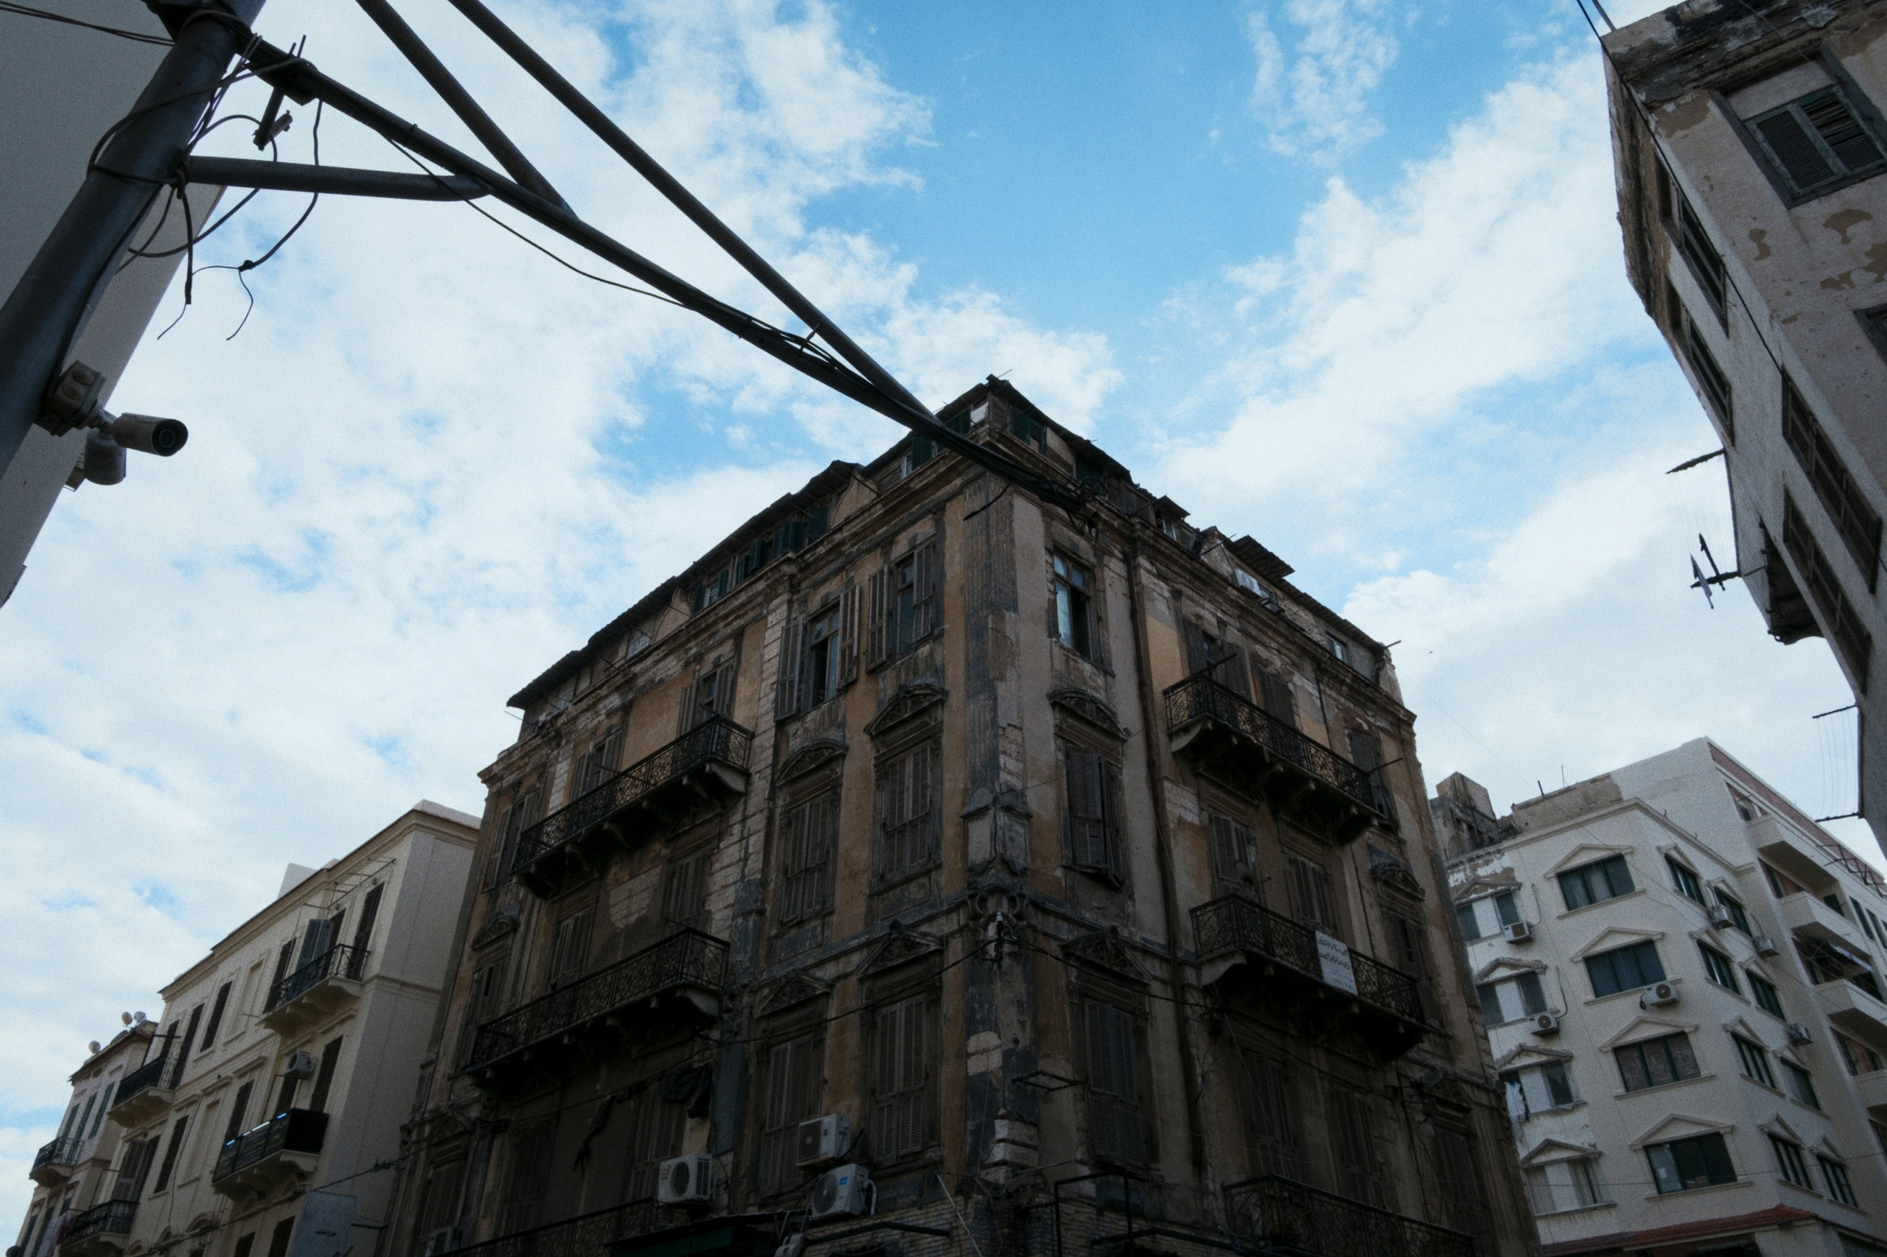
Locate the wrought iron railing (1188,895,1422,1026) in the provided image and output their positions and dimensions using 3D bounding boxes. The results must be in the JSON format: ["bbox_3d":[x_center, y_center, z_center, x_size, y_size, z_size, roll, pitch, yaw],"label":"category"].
[{"bbox_3d":[6.913,6.400,23.484,6.000,0.878,0.900,29,-45,-33],"label":"wrought iron railing"}]

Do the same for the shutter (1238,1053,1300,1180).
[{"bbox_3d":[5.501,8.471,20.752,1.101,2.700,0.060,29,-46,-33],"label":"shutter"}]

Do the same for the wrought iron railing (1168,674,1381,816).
[{"bbox_3d":[6.820,2.646,25.835,5.831,0.946,0.843,29,-46,-33],"label":"wrought iron railing"}]

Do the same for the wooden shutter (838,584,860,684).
[{"bbox_3d":[-1.780,0.142,23.520,0.536,2.236,0.050,-30,-46,34],"label":"wooden shutter"}]

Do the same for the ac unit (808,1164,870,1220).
[{"bbox_3d":[-1.411,7.727,17.158,0.250,0.590,0.780,33,-47,-30],"label":"ac unit"}]

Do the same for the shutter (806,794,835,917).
[{"bbox_3d":[-2.233,4.061,22.374,0.628,2.322,0.060,-30,-46,34],"label":"shutter"}]

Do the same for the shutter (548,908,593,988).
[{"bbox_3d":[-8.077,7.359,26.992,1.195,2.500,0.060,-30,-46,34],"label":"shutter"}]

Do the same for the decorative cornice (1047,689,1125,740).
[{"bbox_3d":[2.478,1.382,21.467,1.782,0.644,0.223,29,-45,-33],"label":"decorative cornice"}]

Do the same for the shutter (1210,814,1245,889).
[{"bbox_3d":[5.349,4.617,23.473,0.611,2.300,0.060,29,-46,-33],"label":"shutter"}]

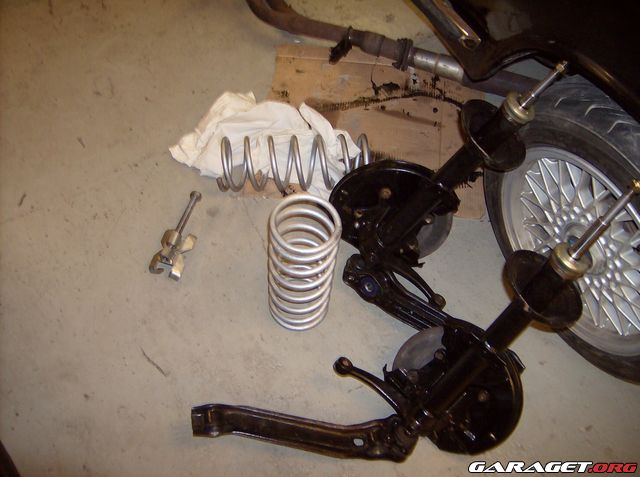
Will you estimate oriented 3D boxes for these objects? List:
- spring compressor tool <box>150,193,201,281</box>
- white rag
[{"bbox_3d":[-0.346,-0.021,1.679,0.082,0.060,0.277,12,57,3],"label":"spring compressor tool"},{"bbox_3d":[-0.141,-0.289,1.862,0.521,0.070,0.309,11,57,2],"label":"white rag"}]

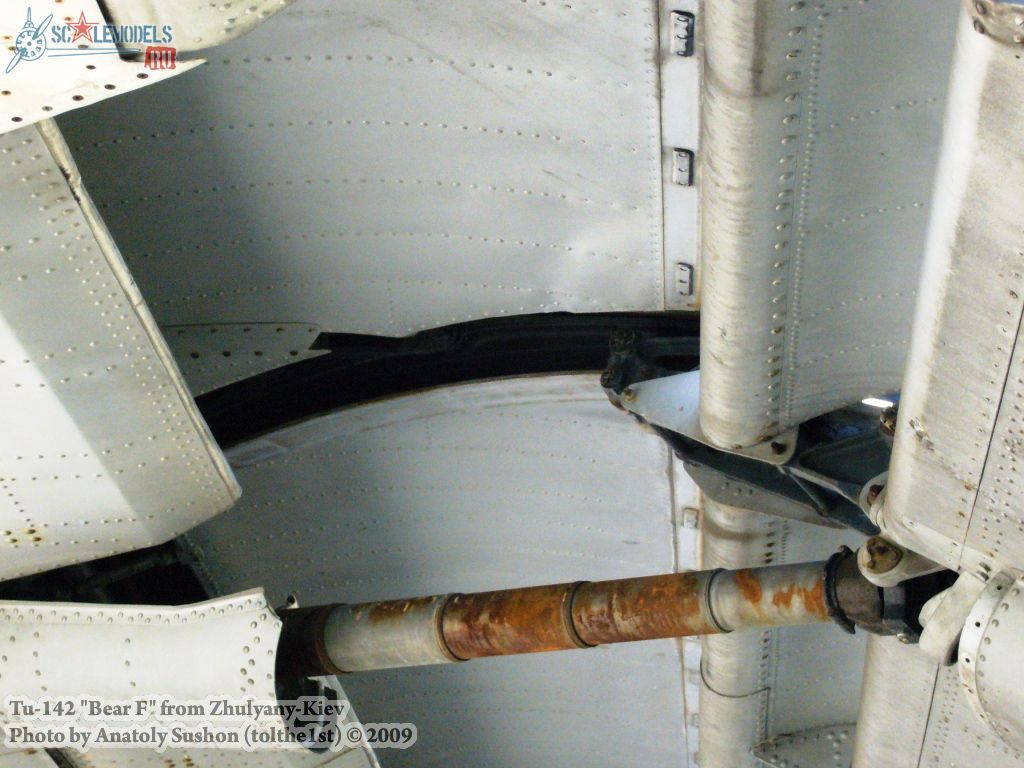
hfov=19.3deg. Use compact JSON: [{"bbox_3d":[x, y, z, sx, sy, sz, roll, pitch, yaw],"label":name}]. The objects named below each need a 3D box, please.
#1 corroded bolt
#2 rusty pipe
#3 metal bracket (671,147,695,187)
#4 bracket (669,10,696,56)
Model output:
[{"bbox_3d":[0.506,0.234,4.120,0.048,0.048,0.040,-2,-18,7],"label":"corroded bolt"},{"bbox_3d":[0.066,0.349,4.500,1.100,0.109,0.109,-9,-21,36],"label":"rusty pipe"},{"bbox_3d":[0.245,-0.311,4.320,0.030,0.014,0.115,8,-17,6],"label":"metal bracket"},{"bbox_3d":[0.221,-0.453,3.900,0.030,0.014,0.115,8,-17,6],"label":"bracket"}]

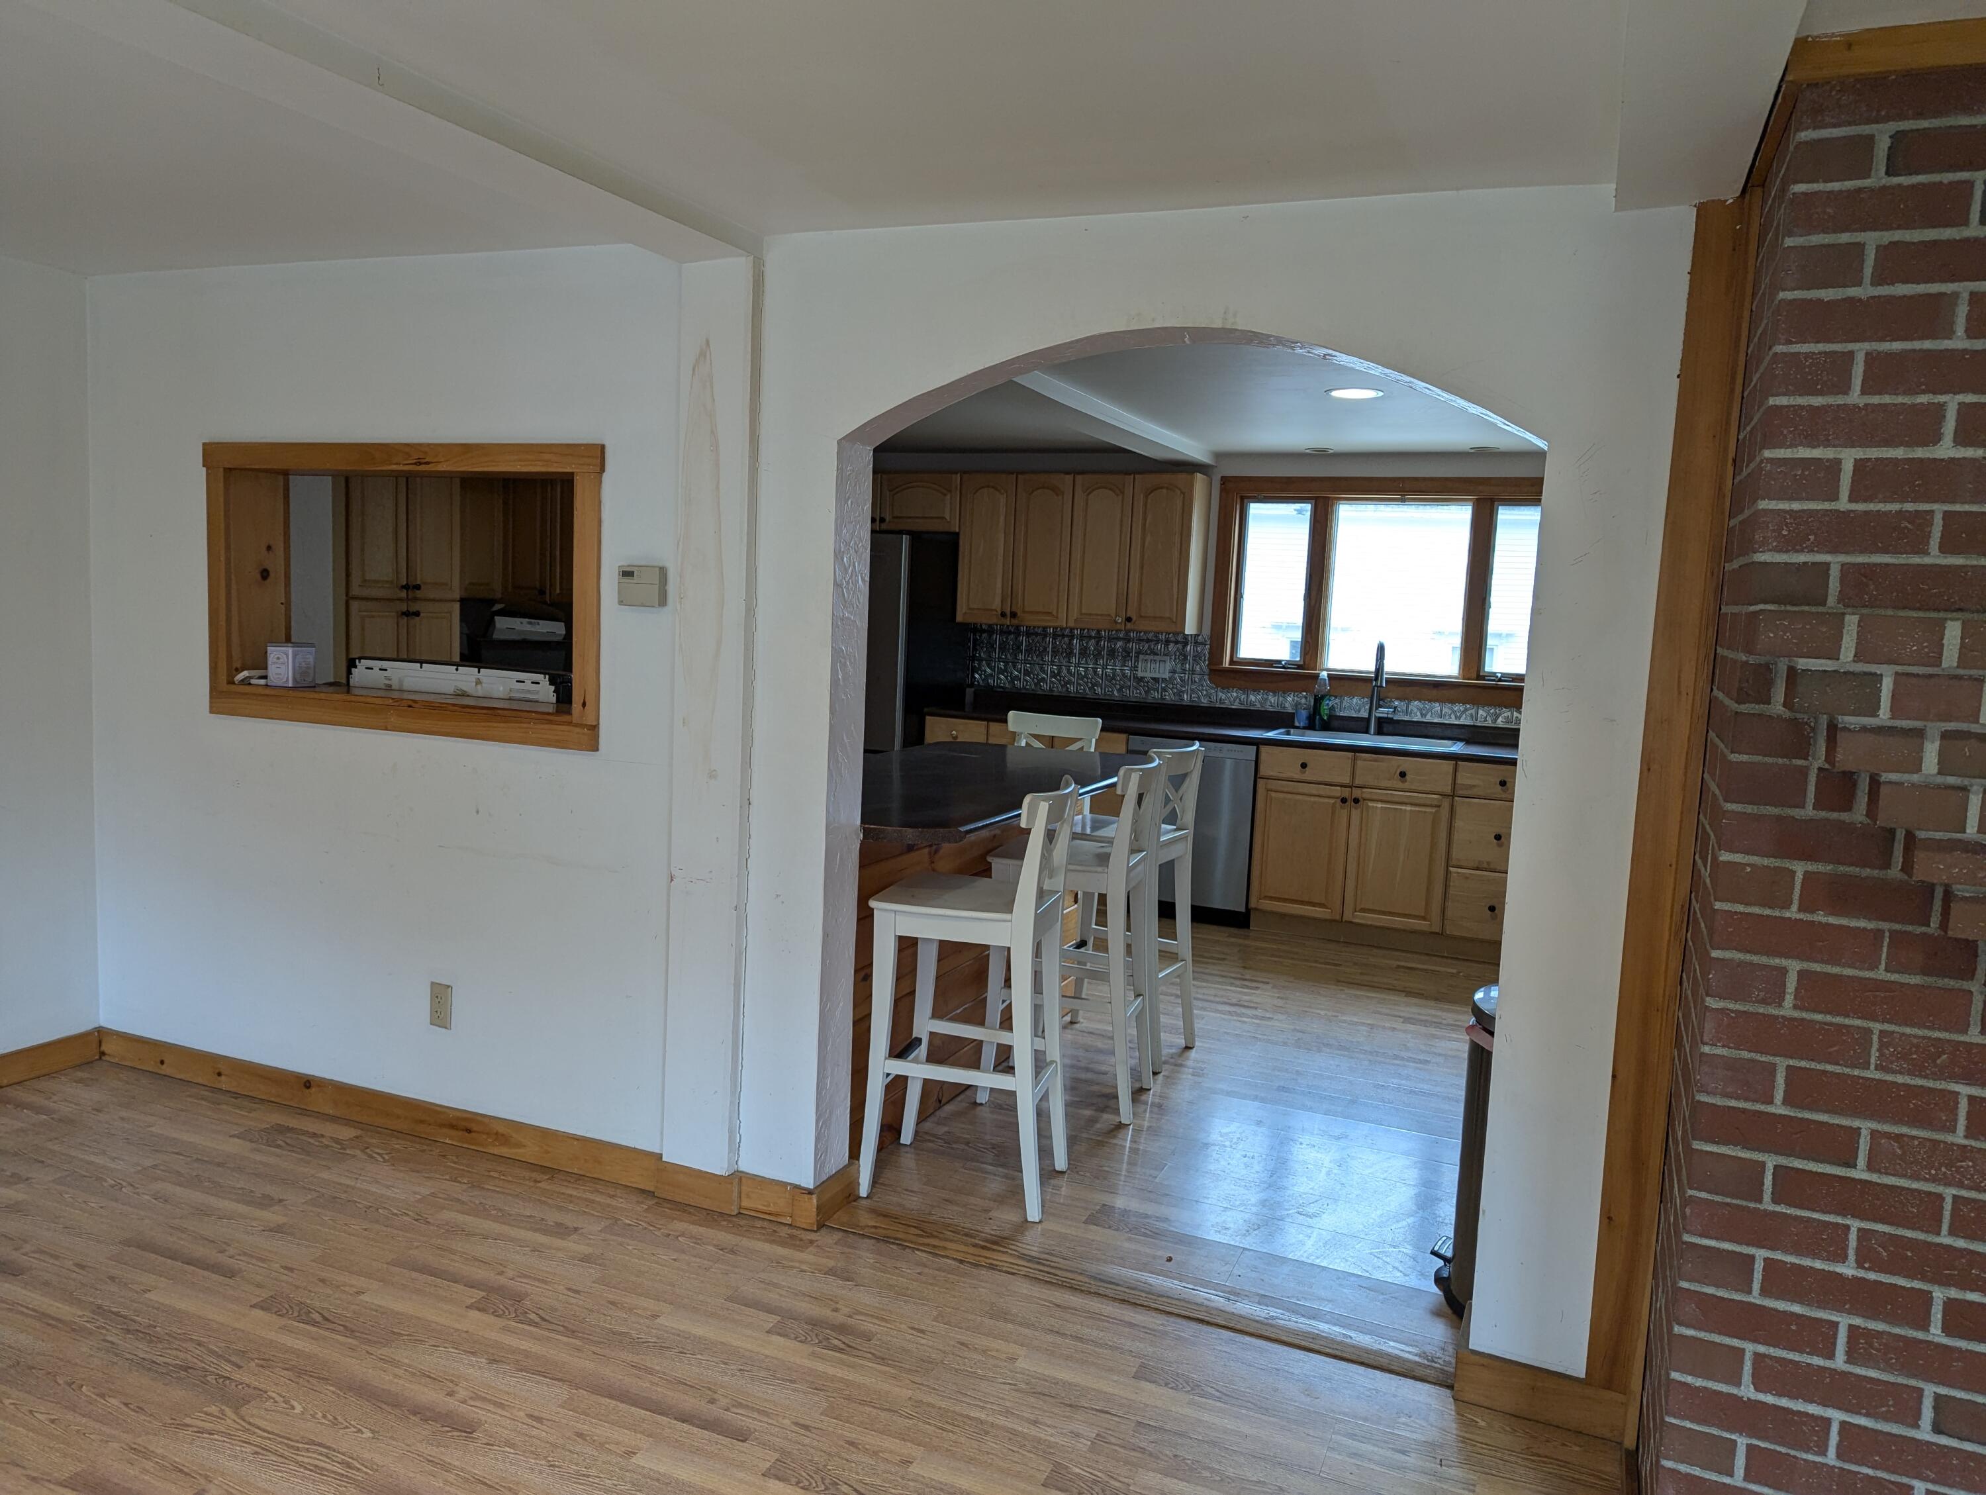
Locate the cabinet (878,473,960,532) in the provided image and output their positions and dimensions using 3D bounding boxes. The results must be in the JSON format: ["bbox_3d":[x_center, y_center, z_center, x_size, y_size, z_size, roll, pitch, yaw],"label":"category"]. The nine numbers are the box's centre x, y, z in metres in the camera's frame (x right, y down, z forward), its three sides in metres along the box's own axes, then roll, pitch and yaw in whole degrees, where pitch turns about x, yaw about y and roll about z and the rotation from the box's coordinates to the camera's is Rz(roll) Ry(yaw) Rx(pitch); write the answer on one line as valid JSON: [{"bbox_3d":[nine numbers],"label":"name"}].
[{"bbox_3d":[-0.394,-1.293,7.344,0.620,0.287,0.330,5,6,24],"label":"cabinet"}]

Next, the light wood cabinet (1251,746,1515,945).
[{"bbox_3d":[1.854,0.416,6.314,1.206,0.805,0.610,5,6,24],"label":"light wood cabinet"}]

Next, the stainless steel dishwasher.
[{"bbox_3d":[1.013,0.372,6.669,0.616,0.863,0.610,5,6,24],"label":"stainless steel dishwasher"}]

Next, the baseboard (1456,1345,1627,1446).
[{"bbox_3d":[1.008,1.186,2.539,0.293,0.100,0.022,5,6,23],"label":"baseboard"}]

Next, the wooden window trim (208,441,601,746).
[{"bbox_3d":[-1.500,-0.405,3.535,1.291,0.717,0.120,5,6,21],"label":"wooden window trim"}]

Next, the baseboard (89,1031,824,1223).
[{"bbox_3d":[-1.500,0.963,3.592,2.384,0.098,0.032,5,6,21],"label":"baseboard"}]

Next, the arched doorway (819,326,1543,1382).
[{"bbox_3d":[0.320,0.167,2.867,1.432,1.995,0.165,5,6,23],"label":"arched doorway"}]

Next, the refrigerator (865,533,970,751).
[{"bbox_3d":[-0.716,-0.217,7.276,0.900,1.752,0.800,5,6,24],"label":"refrigerator"}]

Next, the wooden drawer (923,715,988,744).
[{"bbox_3d":[-0.098,-0.083,6.978,0.336,0.145,0.480,5,6,21],"label":"wooden drawer"}]

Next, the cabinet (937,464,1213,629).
[{"bbox_3d":[0.445,-0.985,6.990,1.240,0.752,0.330,5,6,24],"label":"cabinet"}]

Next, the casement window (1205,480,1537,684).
[{"bbox_3d":[1.891,-0.786,6.559,1.689,0.967,0.120,5,6,24],"label":"casement window"}]

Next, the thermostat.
[{"bbox_3d":[-0.808,-0.374,3.198,0.127,0.090,0.030,5,6,21],"label":"thermostat"}]

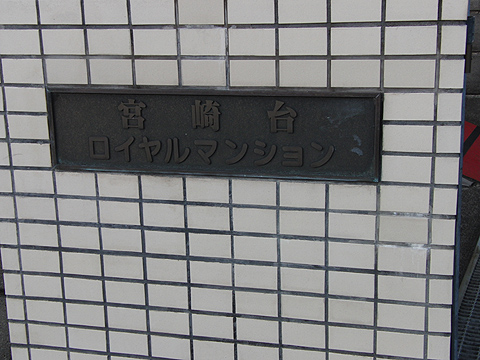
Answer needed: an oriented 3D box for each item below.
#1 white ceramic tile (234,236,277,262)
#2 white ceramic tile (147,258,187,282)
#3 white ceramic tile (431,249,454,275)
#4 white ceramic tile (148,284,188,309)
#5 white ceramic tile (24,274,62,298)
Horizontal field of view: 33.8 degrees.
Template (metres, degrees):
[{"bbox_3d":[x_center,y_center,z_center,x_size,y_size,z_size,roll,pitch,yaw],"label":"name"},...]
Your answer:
[{"bbox_3d":[0.038,0.166,1.900,0.108,0.060,0.010,3,15,15],"label":"white ceramic tile"},{"bbox_3d":[-0.181,0.221,1.959,0.108,0.061,0.010,3,15,15],"label":"white ceramic tile"},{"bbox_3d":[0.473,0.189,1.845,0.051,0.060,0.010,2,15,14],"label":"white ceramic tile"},{"bbox_3d":[-0.181,0.292,1.998,0.108,0.060,0.010,2,15,15],"label":"white ceramic tile"},{"bbox_3d":[-0.512,0.274,2.064,0.108,0.061,0.010,3,15,15],"label":"white ceramic tile"}]

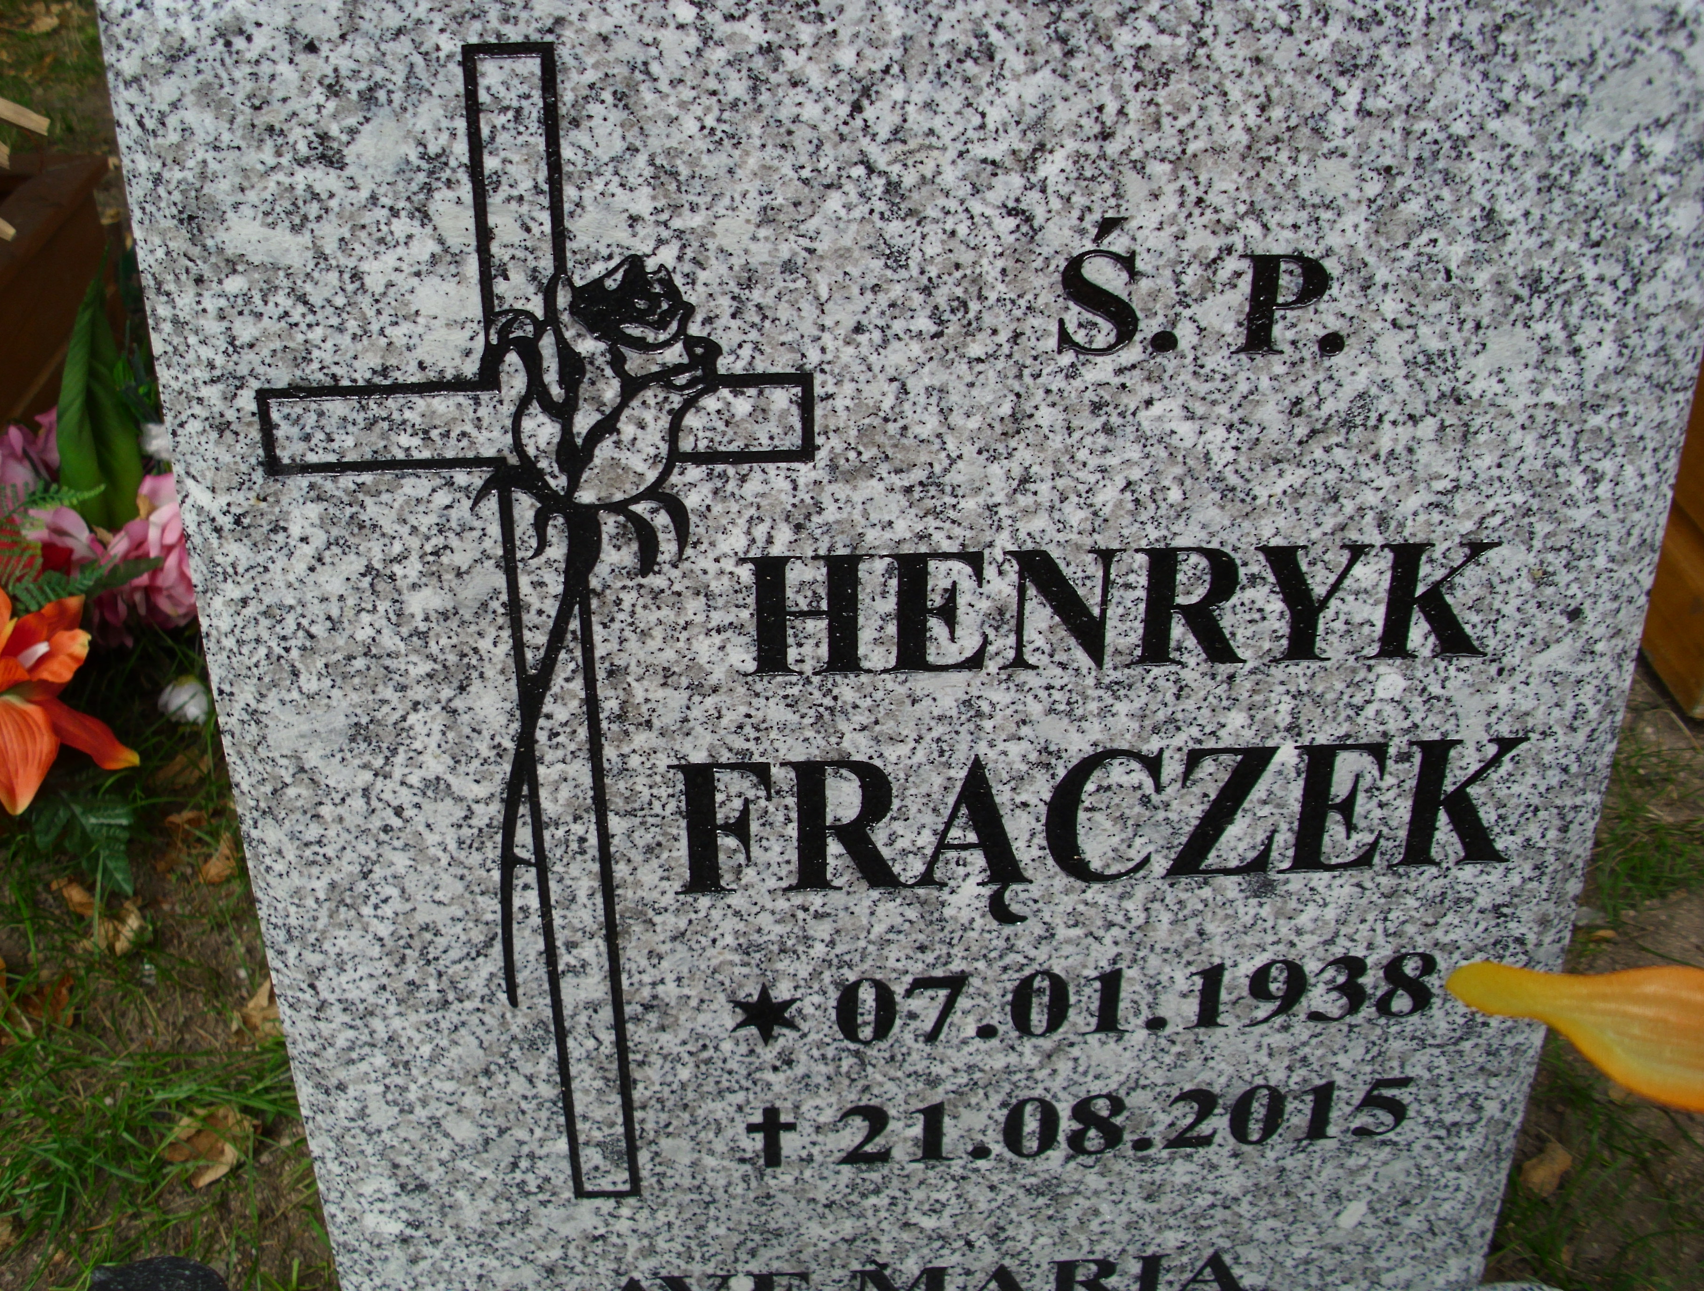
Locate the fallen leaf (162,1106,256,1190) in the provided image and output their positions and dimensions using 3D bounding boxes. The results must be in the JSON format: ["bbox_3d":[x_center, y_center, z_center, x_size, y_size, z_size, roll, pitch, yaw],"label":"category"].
[{"bbox_3d":[-0.377,0.291,1.023,0.050,0.020,0.046,18,33,27],"label":"fallen leaf"}]

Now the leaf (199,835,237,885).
[{"bbox_3d":[-0.457,0.156,1.271,0.028,0.014,0.046,4,29,6],"label":"leaf"}]

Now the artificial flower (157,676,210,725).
[{"bbox_3d":[-0.533,0.045,1.389,0.042,0.038,0.042,1,29,0],"label":"artificial flower"}]

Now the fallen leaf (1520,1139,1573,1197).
[{"bbox_3d":[0.407,0.307,1.021,0.042,0.013,0.026,-21,36,-34],"label":"fallen leaf"}]

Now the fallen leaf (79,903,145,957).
[{"bbox_3d":[-0.503,0.193,1.198,0.032,0.018,0.047,6,29,10],"label":"fallen leaf"}]

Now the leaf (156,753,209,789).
[{"bbox_3d":[-0.525,0.097,1.374,0.032,0.014,0.042,0,29,-1],"label":"leaf"}]

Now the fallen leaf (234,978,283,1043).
[{"bbox_3d":[-0.377,0.234,1.127,0.039,0.018,0.040,5,29,7],"label":"fallen leaf"}]

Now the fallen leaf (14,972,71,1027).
[{"bbox_3d":[-0.521,0.234,1.124,0.033,0.017,0.044,-14,32,-25],"label":"fallen leaf"}]

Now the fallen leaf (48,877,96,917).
[{"bbox_3d":[-0.547,0.178,1.228,0.052,0.014,0.021,18,34,29],"label":"fallen leaf"}]

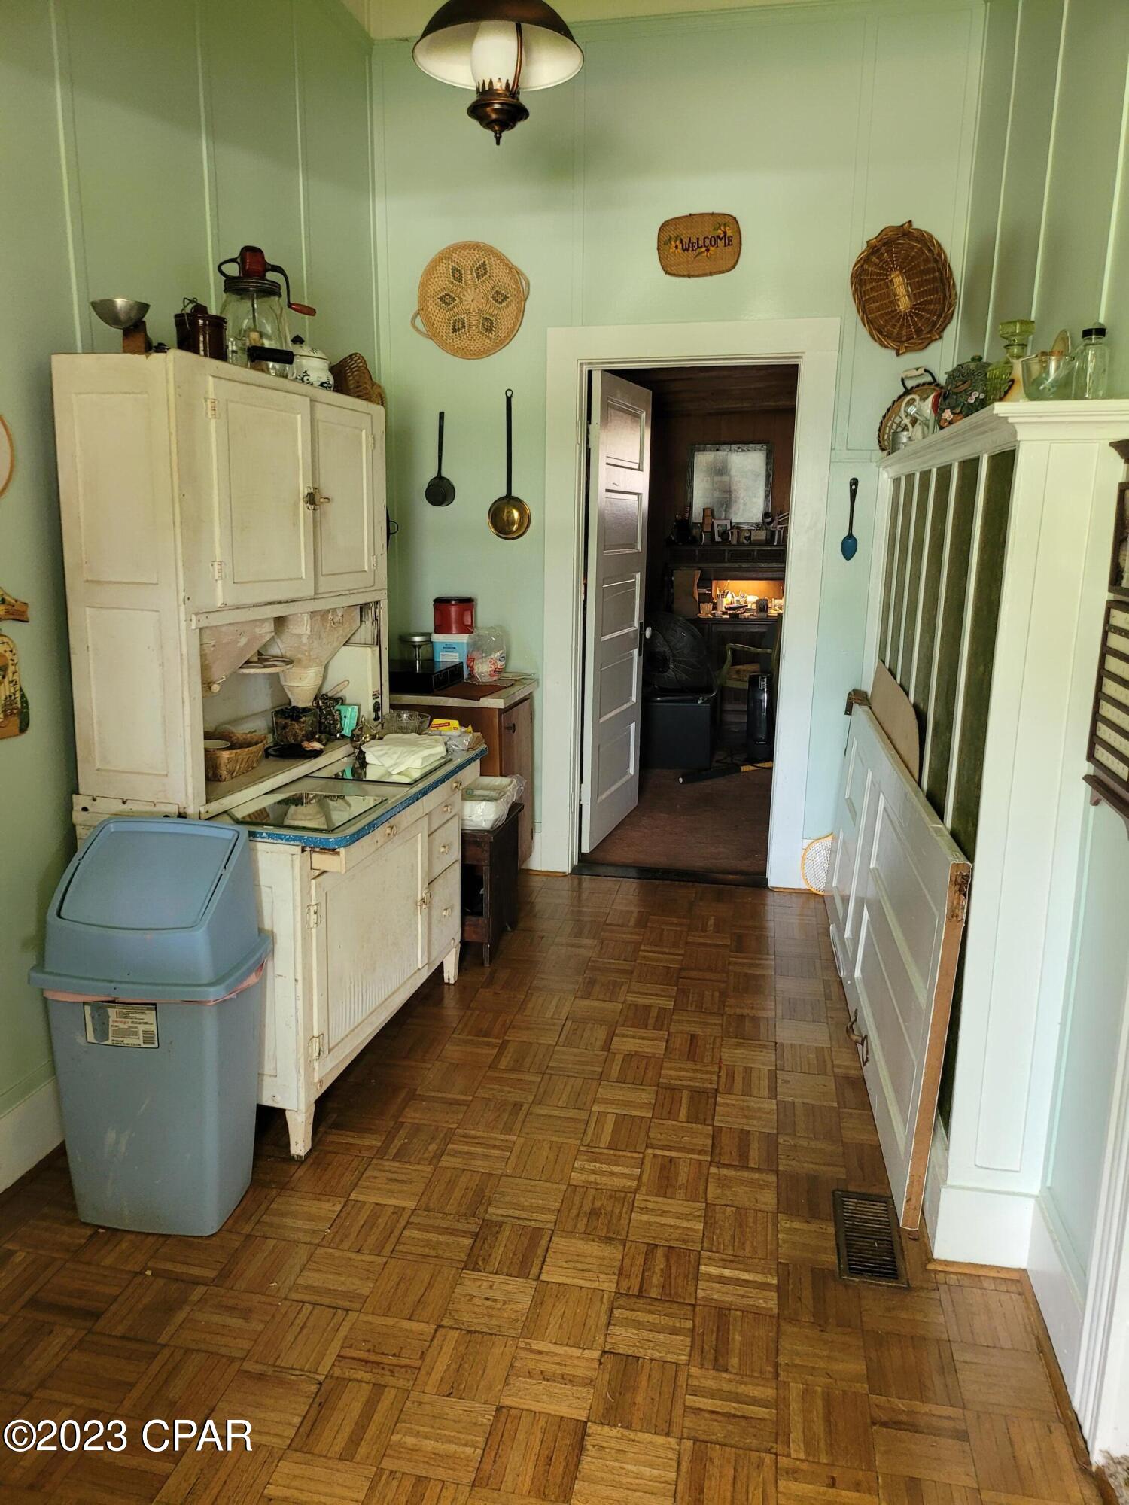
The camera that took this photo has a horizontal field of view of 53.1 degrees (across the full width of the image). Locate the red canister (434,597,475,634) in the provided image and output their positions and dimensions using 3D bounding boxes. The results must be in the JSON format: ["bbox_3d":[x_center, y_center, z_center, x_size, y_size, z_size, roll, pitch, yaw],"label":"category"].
[{"bbox_3d":[-0.433,-0.536,4.447,0.157,0.134,0.157,1,14,0],"label":"red canister"}]

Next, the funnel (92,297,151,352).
[{"bbox_3d":[-0.980,-0.934,2.516,0.154,0.134,0.154,4,14,14],"label":"funnel"}]

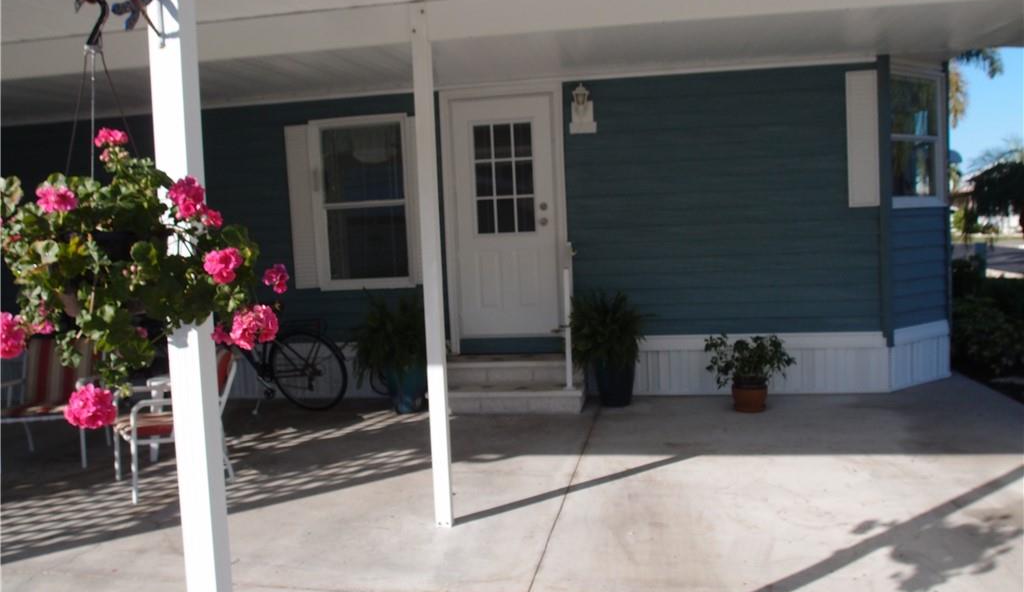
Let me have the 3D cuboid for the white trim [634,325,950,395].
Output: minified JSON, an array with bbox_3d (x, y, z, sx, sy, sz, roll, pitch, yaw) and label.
[{"bbox_3d":[2.474,0.538,7.295,2.843,0.513,0.814,-2,4,11],"label":"white trim"}]

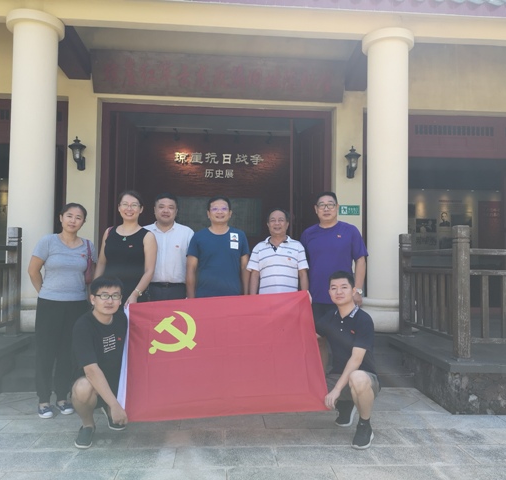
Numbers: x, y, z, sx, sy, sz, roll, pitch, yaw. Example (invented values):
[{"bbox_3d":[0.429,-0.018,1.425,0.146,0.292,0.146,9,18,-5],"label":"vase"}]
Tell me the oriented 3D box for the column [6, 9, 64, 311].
[{"bbox_3d":[-2.485,-0.793,5.635,0.630,3.390,0.630,1,-2,-4],"label":"column"}]

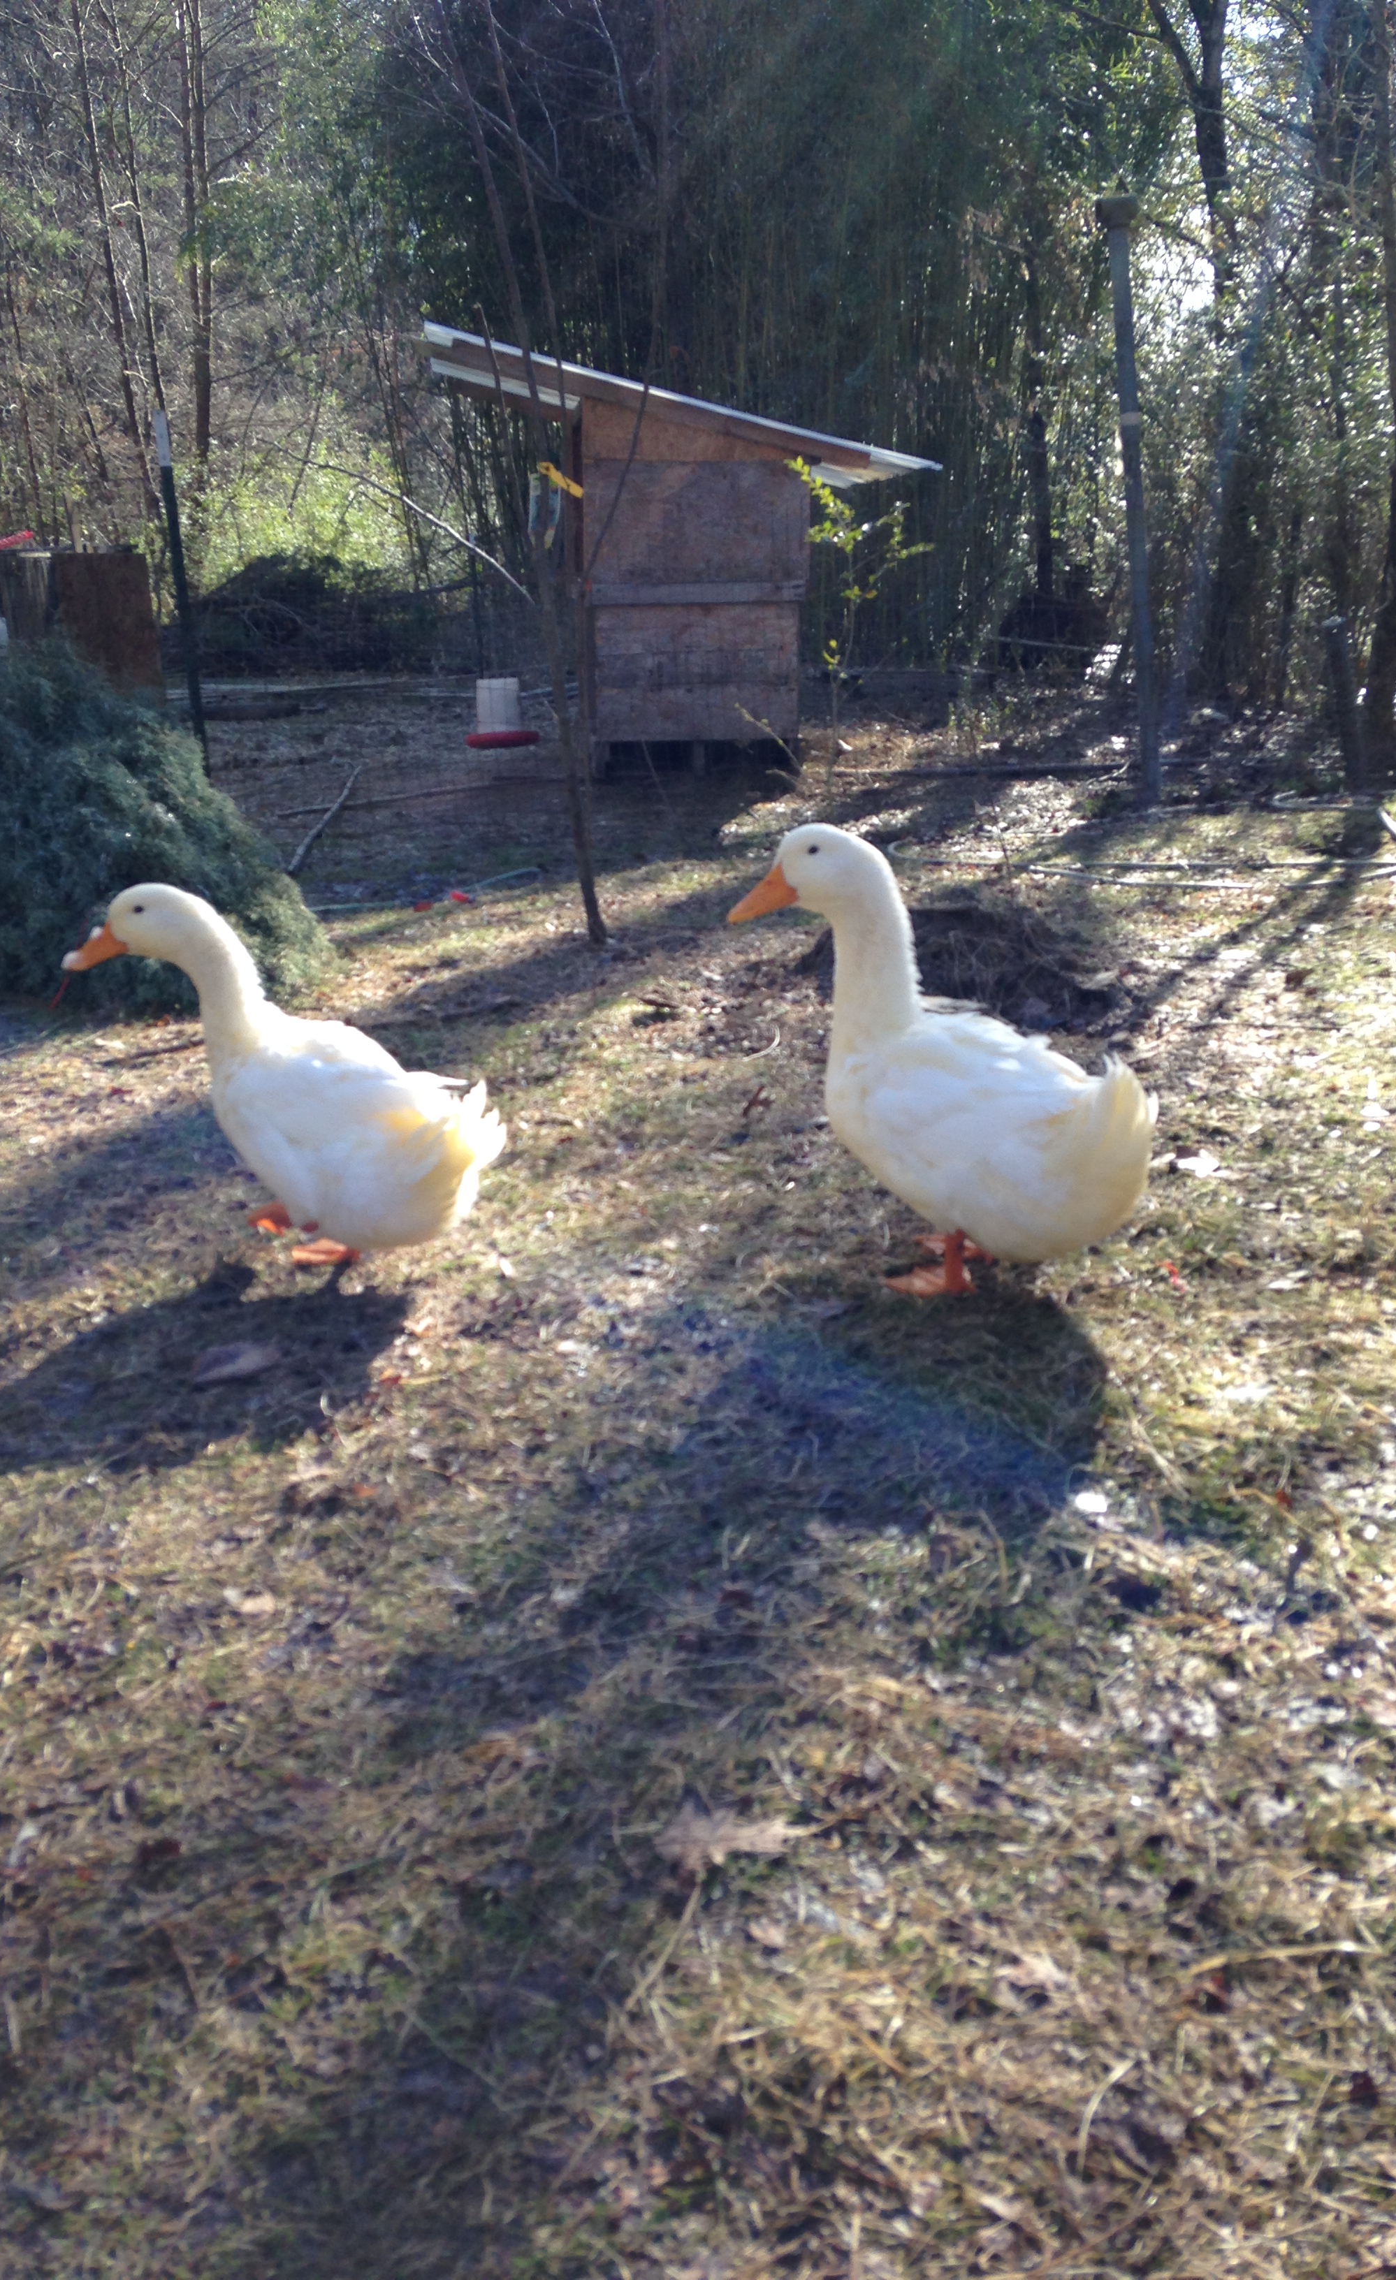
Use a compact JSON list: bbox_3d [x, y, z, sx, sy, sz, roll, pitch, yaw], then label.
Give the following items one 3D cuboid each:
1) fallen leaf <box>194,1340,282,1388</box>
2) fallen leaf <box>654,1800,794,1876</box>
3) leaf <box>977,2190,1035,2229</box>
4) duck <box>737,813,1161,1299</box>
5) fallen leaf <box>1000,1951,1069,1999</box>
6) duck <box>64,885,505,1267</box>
[{"bbox_3d":[-0.506,0.245,2.389,0.115,0.025,0.060,-10,18,-34],"label":"fallen leaf"},{"bbox_3d":[0.018,0.483,1.506,0.098,0.016,0.069,0,15,0],"label":"fallen leaf"},{"bbox_3d":[0.165,0.575,1.169,0.040,0.010,0.018,11,19,37],"label":"leaf"},{"bbox_3d":[0.299,-0.106,2.681,0.529,0.554,0.220,3,15,12],"label":"duck"},{"bbox_3d":[0.210,0.523,1.361,0.042,0.014,0.030,0,15,0],"label":"fallen leaf"},{"bbox_3d":[-0.528,-0.085,2.768,0.604,0.470,0.220,4,15,16],"label":"duck"}]

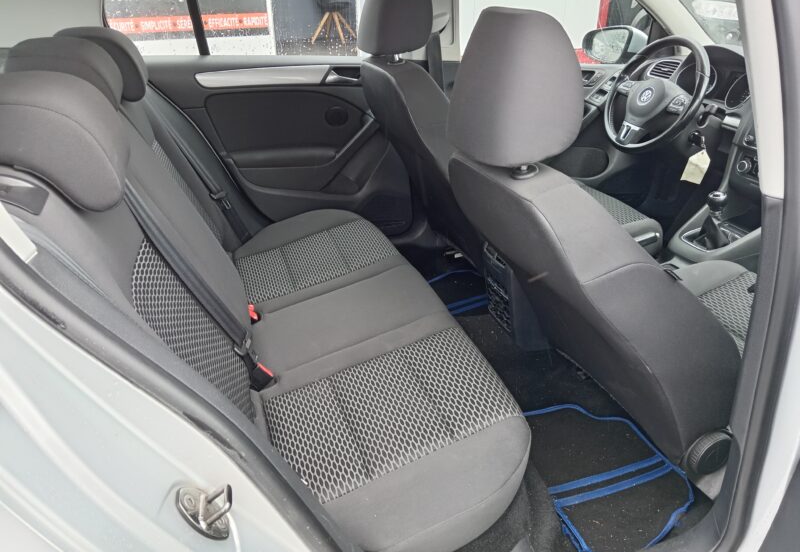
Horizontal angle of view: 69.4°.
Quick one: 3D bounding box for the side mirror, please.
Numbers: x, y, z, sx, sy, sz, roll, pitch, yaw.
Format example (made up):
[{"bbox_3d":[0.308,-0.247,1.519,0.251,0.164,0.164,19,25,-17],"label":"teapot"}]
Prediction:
[{"bbox_3d":[0.873,-0.945,2.352,0.130,0.148,0.215,-22,35,-34],"label":"side mirror"}]

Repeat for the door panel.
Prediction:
[{"bbox_3d":[-0.360,-0.379,1.875,0.850,0.650,0.130,-10,30,-17],"label":"door panel"}]

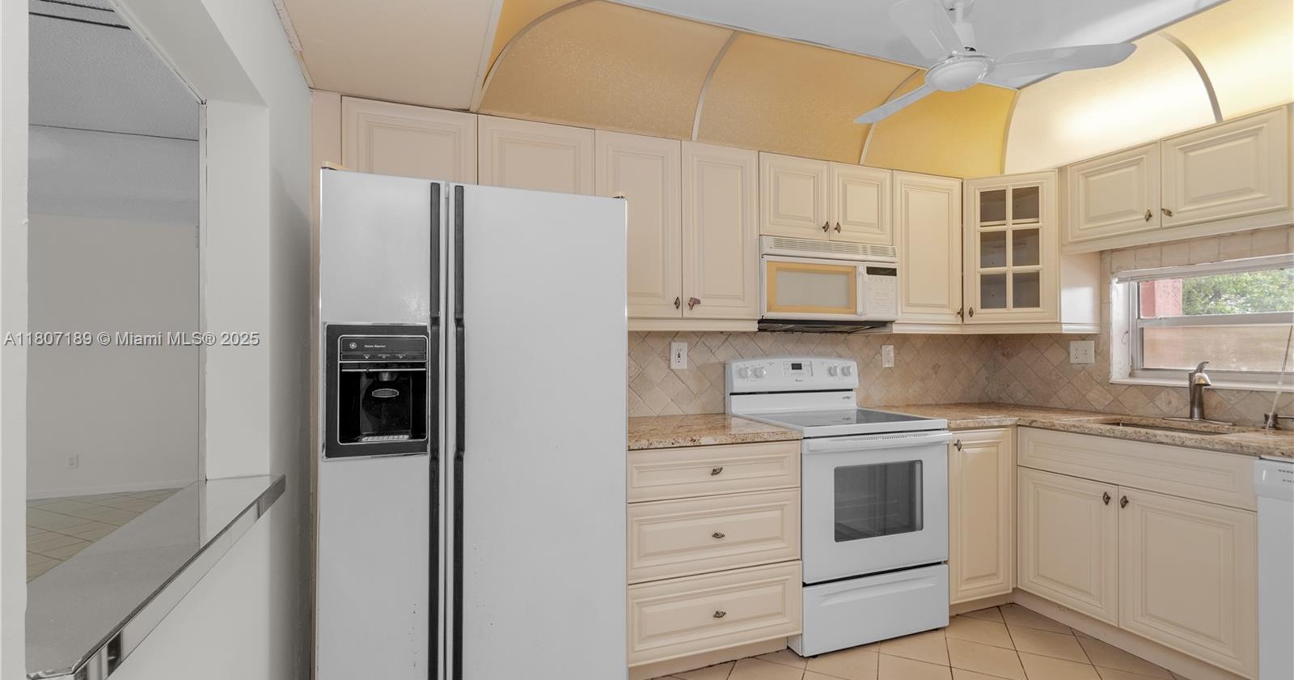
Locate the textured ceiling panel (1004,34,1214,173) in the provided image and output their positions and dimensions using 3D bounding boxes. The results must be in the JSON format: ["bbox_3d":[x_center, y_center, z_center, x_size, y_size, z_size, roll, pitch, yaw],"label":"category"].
[{"bbox_3d":[1.921,-0.993,2.465,0.380,0.310,0.870,1,-2,-23],"label":"textured ceiling panel"}]

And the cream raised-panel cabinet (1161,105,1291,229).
[{"bbox_3d":[2.403,-0.665,2.191,0.320,0.385,0.370,1,-2,-23],"label":"cream raised-panel cabinet"}]

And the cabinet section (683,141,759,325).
[{"bbox_3d":[0.281,-0.476,2.558,0.382,0.772,0.325,0,-1,-19],"label":"cabinet section"}]

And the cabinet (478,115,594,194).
[{"bbox_3d":[-0.480,-0.666,2.262,0.455,0.370,0.330,0,-2,-20],"label":"cabinet"}]

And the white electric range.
[{"bbox_3d":[0.902,0.684,2.554,0.760,1.200,0.680,1,-2,-19],"label":"white electric range"}]

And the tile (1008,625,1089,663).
[{"bbox_3d":[1.697,1.289,2.293,0.250,0.010,0.250,-1,-2,25],"label":"tile"}]

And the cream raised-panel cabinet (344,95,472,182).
[{"bbox_3d":[-0.932,-0.674,2.168,0.464,0.405,0.350,1,-2,-19],"label":"cream raised-panel cabinet"}]

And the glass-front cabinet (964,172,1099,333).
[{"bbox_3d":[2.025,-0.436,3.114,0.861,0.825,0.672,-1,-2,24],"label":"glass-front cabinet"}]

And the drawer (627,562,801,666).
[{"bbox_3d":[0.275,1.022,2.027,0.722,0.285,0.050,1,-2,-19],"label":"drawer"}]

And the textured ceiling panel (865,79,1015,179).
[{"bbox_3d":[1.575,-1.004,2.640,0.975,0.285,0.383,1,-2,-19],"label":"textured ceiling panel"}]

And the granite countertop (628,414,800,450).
[{"bbox_3d":[0.169,0.393,2.360,0.770,0.042,0.650,1,-2,-19],"label":"granite countertop"}]

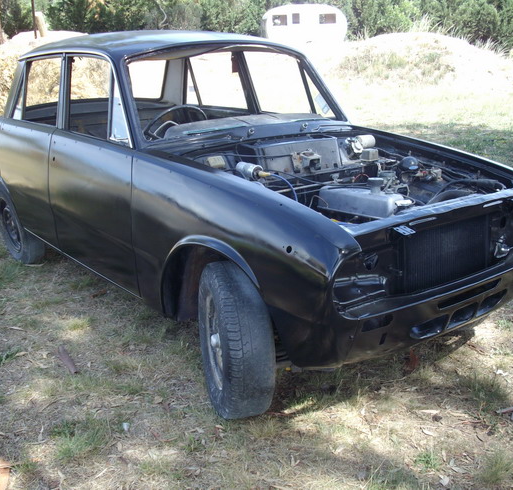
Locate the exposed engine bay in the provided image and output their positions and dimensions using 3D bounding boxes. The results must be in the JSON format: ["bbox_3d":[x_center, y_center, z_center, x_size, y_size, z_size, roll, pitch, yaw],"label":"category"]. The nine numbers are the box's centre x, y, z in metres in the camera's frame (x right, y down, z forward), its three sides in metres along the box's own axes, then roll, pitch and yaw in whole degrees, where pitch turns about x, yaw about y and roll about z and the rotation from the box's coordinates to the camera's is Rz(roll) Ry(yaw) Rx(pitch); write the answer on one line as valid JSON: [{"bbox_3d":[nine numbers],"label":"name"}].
[{"bbox_3d":[0.342,-0.161,2.906,1.080,0.430,1.050,-14,20,-34],"label":"exposed engine bay"}]

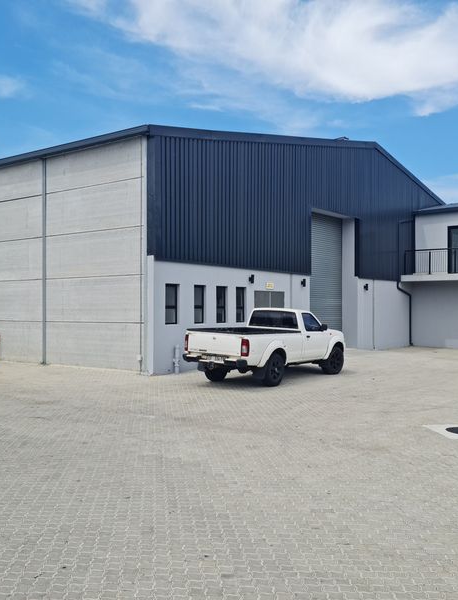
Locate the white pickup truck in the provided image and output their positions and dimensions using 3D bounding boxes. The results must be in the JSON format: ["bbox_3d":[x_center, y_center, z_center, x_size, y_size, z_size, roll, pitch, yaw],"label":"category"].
[{"bbox_3d":[1.122,1.042,15.005,1.800,1.700,5.000,-1,-1,36],"label":"white pickup truck"}]

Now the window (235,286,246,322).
[{"bbox_3d":[0.331,0.150,18.692,0.100,1.030,0.500,-1,-1,36],"label":"window"}]

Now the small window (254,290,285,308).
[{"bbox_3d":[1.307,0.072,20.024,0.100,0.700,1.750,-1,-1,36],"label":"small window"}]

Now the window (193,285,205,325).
[{"bbox_3d":[-0.843,0.130,17.049,0.100,1.030,0.500,-1,-1,36],"label":"window"}]

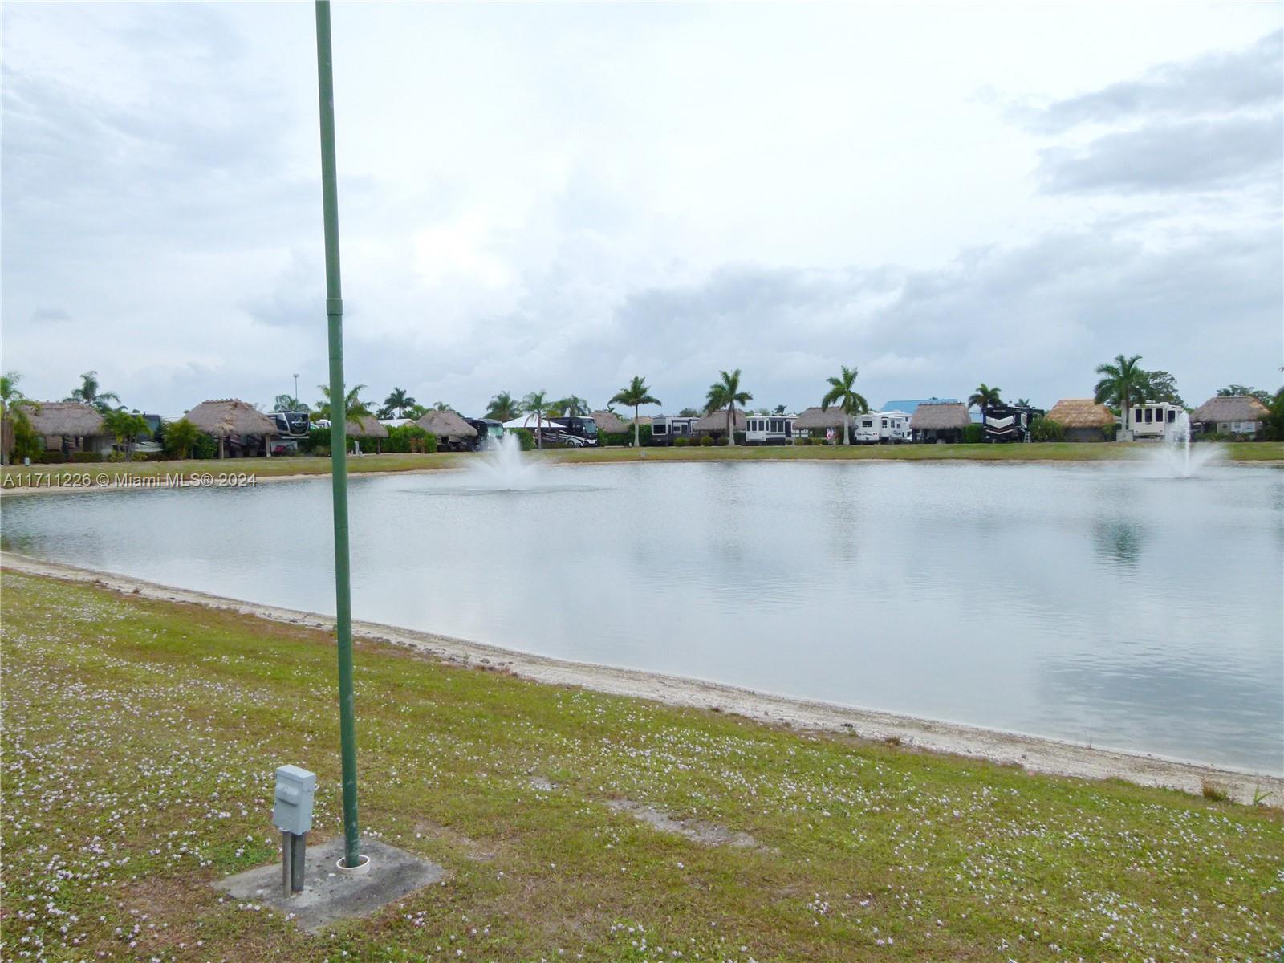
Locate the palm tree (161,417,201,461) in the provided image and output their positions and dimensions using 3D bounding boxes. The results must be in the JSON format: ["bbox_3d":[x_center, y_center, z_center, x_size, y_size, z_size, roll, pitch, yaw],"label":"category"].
[{"bbox_3d":[-38.772,-3.544,78.000,3.400,3.650,3.400,0,5,0],"label":"palm tree"}]

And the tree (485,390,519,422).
[{"bbox_3d":[-20.171,-9.050,135.213,4.900,8.200,4.800,-1,3,0],"label":"tree"}]

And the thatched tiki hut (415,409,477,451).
[{"bbox_3d":[-20.673,-5.354,98.000,5.600,4.350,4.800,-3,5,-30],"label":"thatched tiki hut"}]

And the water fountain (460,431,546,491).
[{"bbox_3d":[-6.320,-0.930,42.500,3.900,2.690,3.900,-1,3,-8],"label":"water fountain"}]

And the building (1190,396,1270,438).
[{"bbox_3d":[60.888,-6.481,96.122,8.100,4.700,6.200,0,3,18],"label":"building"}]

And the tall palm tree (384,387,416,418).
[{"bbox_3d":[-36.512,-9.593,140.241,4.800,9.300,4.700,-1,3,0],"label":"tall palm tree"}]

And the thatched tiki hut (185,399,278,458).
[{"bbox_3d":[-29.900,-3.830,67.500,5.100,4.310,4.700,1,3,37],"label":"thatched tiki hut"}]

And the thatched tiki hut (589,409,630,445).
[{"bbox_3d":[-4.795,-6.808,119.125,6.500,4.800,5.600,-1,3,-6],"label":"thatched tiki hut"}]

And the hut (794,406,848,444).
[{"bbox_3d":[21.166,-6.662,109.000,6.500,4.200,5.200,2,5,22],"label":"hut"}]

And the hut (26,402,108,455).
[{"bbox_3d":[-47.739,-4.226,77.125,7.100,4.800,5.800,-2,3,-18],"label":"hut"}]

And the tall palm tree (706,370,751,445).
[{"bbox_3d":[10.320,-8.700,109.000,5.400,8.900,5.400,-1,3,5],"label":"tall palm tree"}]

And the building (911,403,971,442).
[{"bbox_3d":[33.735,-6.679,105.000,6.600,4.650,5.000,2,5,26],"label":"building"}]

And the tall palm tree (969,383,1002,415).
[{"bbox_3d":[43.350,-8.710,117.000,4.100,7.510,4.100,0,3,20],"label":"tall palm tree"}]

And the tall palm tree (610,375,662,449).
[{"bbox_3d":[-0.675,-8.480,113.223,6.100,8.600,6.000,-1,3,0],"label":"tall palm tree"}]

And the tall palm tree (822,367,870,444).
[{"bbox_3d":[22.125,-8.271,101.000,5.100,8.600,5.100,0,5,0],"label":"tall palm tree"}]

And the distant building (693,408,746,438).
[{"bbox_3d":[9.777,-6.830,117.122,6.600,4.700,5.600,-1,3,5],"label":"distant building"}]

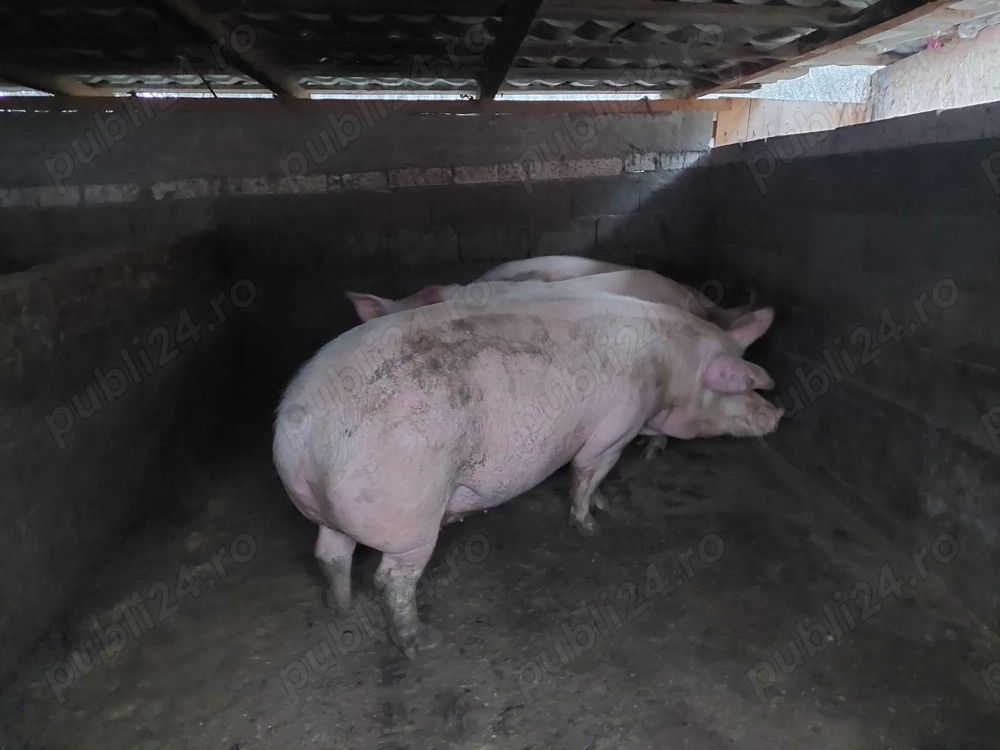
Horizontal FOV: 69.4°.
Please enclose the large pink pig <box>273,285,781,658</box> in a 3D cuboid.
[{"bbox_3d":[0.184,0.152,2.257,1.680,0.890,0.530,-12,18,-37],"label":"large pink pig"}]

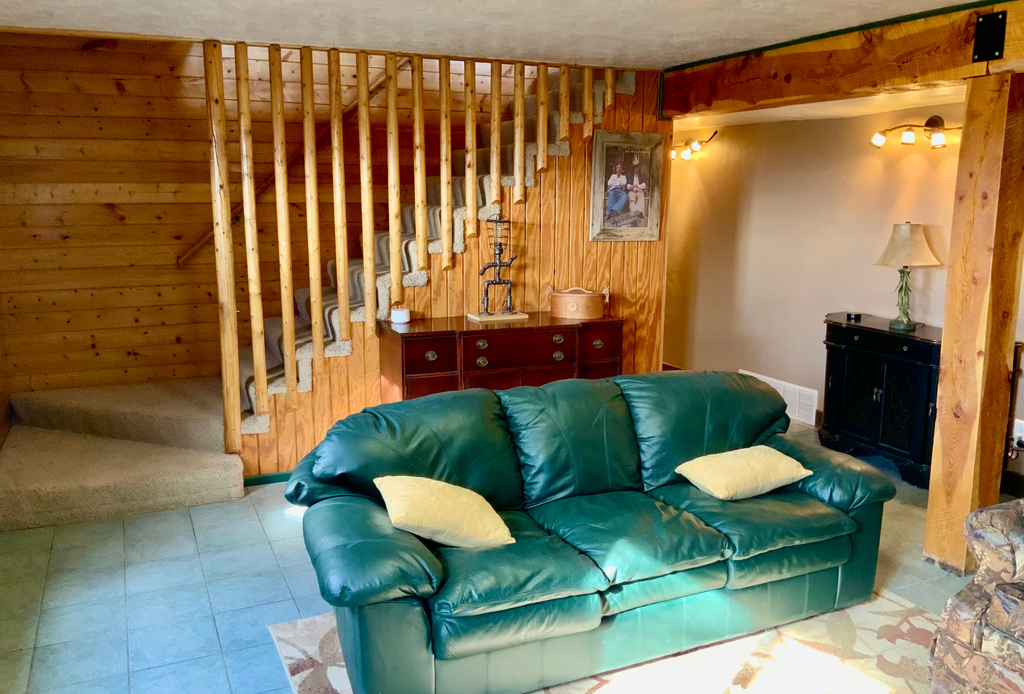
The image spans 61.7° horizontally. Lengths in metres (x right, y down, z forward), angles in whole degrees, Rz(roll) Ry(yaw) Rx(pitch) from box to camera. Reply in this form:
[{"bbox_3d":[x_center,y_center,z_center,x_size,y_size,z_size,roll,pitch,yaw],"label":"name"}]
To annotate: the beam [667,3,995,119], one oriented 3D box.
[{"bbox_3d":[1.535,-1.432,4.508,0.202,0.293,2.293,-4,11,-24],"label":"beam"}]

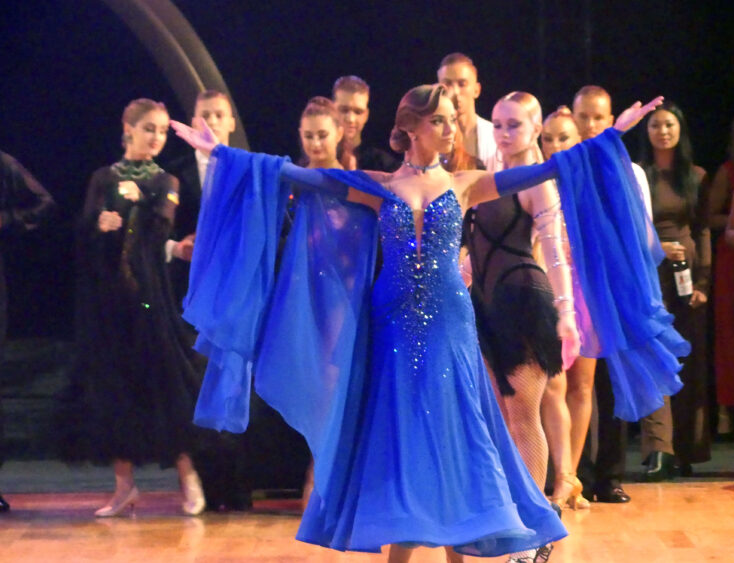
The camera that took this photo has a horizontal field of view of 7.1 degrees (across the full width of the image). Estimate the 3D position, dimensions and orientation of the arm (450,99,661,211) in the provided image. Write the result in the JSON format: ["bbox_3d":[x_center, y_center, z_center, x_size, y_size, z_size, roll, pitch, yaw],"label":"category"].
[{"bbox_3d":[0.673,-0.439,20.450,0.780,0.190,0.150,-17,0,5],"label":"arm"}]

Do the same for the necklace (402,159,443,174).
[{"bbox_3d":[0.187,-0.391,20.000,0.128,0.055,0.120,0,2,-4],"label":"necklace"}]

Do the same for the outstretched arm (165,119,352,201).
[{"bbox_3d":[-0.354,-0.426,20.000,0.660,0.150,0.140,16,2,0],"label":"outstretched arm"}]

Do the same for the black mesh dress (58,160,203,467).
[{"bbox_3d":[-0.986,0.133,24.750,0.600,1.280,0.520,0,1,-7],"label":"black mesh dress"}]

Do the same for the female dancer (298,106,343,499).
[{"bbox_3d":[-0.180,0.089,25.100,0.460,1.740,0.360,0,1,6],"label":"female dancer"}]

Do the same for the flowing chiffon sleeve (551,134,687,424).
[{"bbox_3d":[0.854,-0.024,20.000,0.460,0.990,0.300,0,2,-3],"label":"flowing chiffon sleeve"}]

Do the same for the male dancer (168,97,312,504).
[{"bbox_3d":[-0.607,0.080,25.100,0.530,1.770,0.400,0,1,3],"label":"male dancer"}]

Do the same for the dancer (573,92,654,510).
[{"bbox_3d":[1.018,0.052,25.550,0.500,1.790,0.360,0,1,0],"label":"dancer"}]

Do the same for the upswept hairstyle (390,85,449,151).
[{"bbox_3d":[0.183,-0.566,20.500,0.230,0.235,0.180,1,1,44],"label":"upswept hairstyle"}]

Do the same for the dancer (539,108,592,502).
[{"bbox_3d":[0.852,0.105,25.500,0.460,1.720,0.360,0,2,7],"label":"dancer"}]

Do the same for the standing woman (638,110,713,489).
[{"bbox_3d":[1.393,0.032,27.000,0.430,1.710,0.370,0,2,9],"label":"standing woman"}]

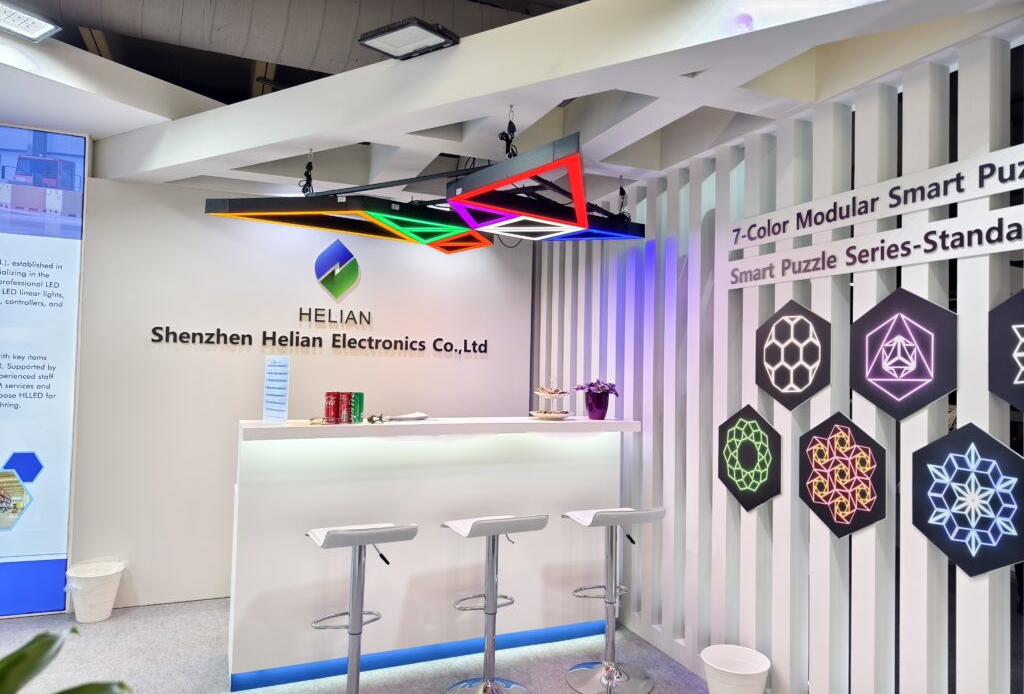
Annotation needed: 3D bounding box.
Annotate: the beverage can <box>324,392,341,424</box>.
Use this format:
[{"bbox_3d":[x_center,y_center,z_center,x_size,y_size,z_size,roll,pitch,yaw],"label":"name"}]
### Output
[{"bbox_3d":[-0.822,0.280,3.124,0.058,0.145,0.058,1,-2,0],"label":"beverage can"}]

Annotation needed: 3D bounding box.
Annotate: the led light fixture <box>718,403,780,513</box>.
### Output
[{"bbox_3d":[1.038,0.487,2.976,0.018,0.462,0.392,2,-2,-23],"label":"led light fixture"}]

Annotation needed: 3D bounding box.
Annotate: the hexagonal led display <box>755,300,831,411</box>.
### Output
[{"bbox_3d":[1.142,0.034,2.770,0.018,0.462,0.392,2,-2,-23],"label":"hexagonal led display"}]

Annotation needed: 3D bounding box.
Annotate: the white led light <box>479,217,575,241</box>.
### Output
[{"bbox_3d":[0.104,-0.658,3.594,0.430,0.070,0.430,3,-2,-37],"label":"white led light"}]

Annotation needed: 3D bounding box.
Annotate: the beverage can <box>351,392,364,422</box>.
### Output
[{"bbox_3d":[-0.723,0.285,3.196,0.058,0.145,0.058,2,-2,-23],"label":"beverage can"}]

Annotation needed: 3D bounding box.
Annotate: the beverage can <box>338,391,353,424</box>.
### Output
[{"bbox_3d":[-0.772,0.282,3.160,0.058,0.145,0.058,2,-2,-23],"label":"beverage can"}]

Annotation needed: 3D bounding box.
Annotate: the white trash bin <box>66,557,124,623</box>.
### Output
[{"bbox_3d":[-2.338,1.379,3.816,0.275,0.287,0.275,2,-2,-23],"label":"white trash bin"}]

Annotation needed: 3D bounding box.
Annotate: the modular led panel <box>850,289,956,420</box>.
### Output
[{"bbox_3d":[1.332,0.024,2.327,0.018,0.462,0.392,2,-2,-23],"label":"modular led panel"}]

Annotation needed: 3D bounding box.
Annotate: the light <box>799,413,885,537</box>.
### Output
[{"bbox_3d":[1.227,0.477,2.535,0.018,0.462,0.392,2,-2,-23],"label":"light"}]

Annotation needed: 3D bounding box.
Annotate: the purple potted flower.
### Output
[{"bbox_3d":[0.471,0.293,3.755,0.225,0.215,0.225,1,-2,0],"label":"purple potted flower"}]

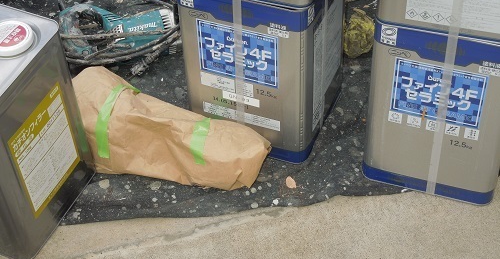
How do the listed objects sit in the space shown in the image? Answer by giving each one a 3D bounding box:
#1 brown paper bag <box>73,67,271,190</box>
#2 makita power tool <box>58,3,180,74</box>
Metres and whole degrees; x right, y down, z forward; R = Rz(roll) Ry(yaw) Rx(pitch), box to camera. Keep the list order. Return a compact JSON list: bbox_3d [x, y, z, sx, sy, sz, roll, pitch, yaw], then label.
[{"bbox_3d":[-0.169,-0.005,1.641,0.400,0.132,0.168,8,45,12],"label":"brown paper bag"},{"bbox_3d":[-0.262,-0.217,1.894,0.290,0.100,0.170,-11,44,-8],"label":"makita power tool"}]

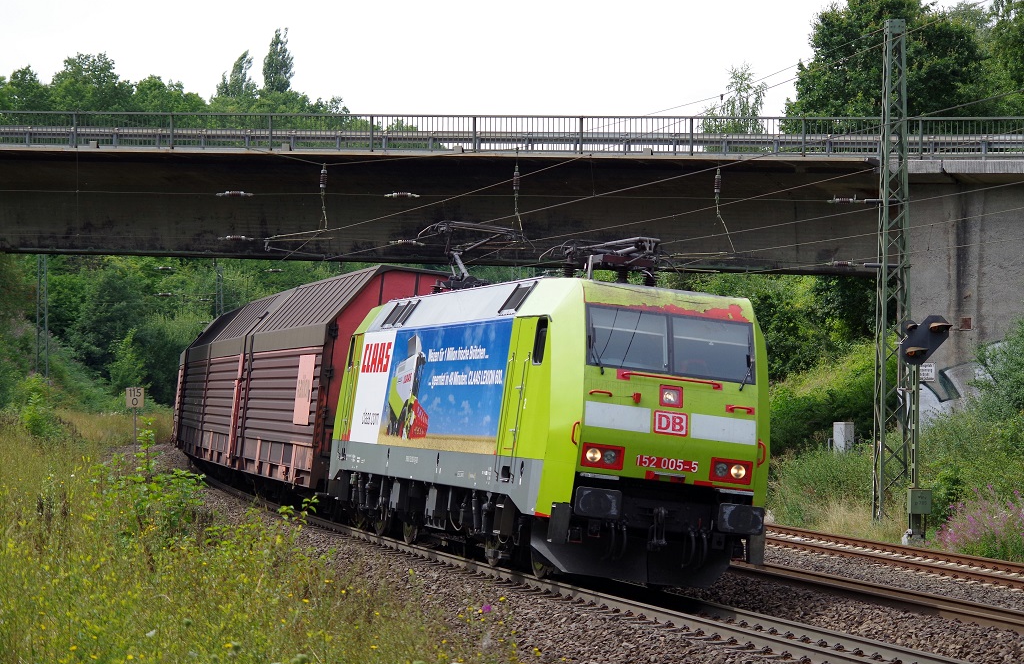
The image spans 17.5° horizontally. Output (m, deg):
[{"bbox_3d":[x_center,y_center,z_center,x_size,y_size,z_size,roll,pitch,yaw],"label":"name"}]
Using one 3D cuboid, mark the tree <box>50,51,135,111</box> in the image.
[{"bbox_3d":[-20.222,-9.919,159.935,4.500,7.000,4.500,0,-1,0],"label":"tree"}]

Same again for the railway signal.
[{"bbox_3d":[7.835,0.157,62.800,0.930,0.930,0.450,0,-1,-15],"label":"railway signal"}]

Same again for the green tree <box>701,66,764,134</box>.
[{"bbox_3d":[7.063,-6.071,105.953,2.200,5.000,2.200,0,-1,0],"label":"green tree"}]

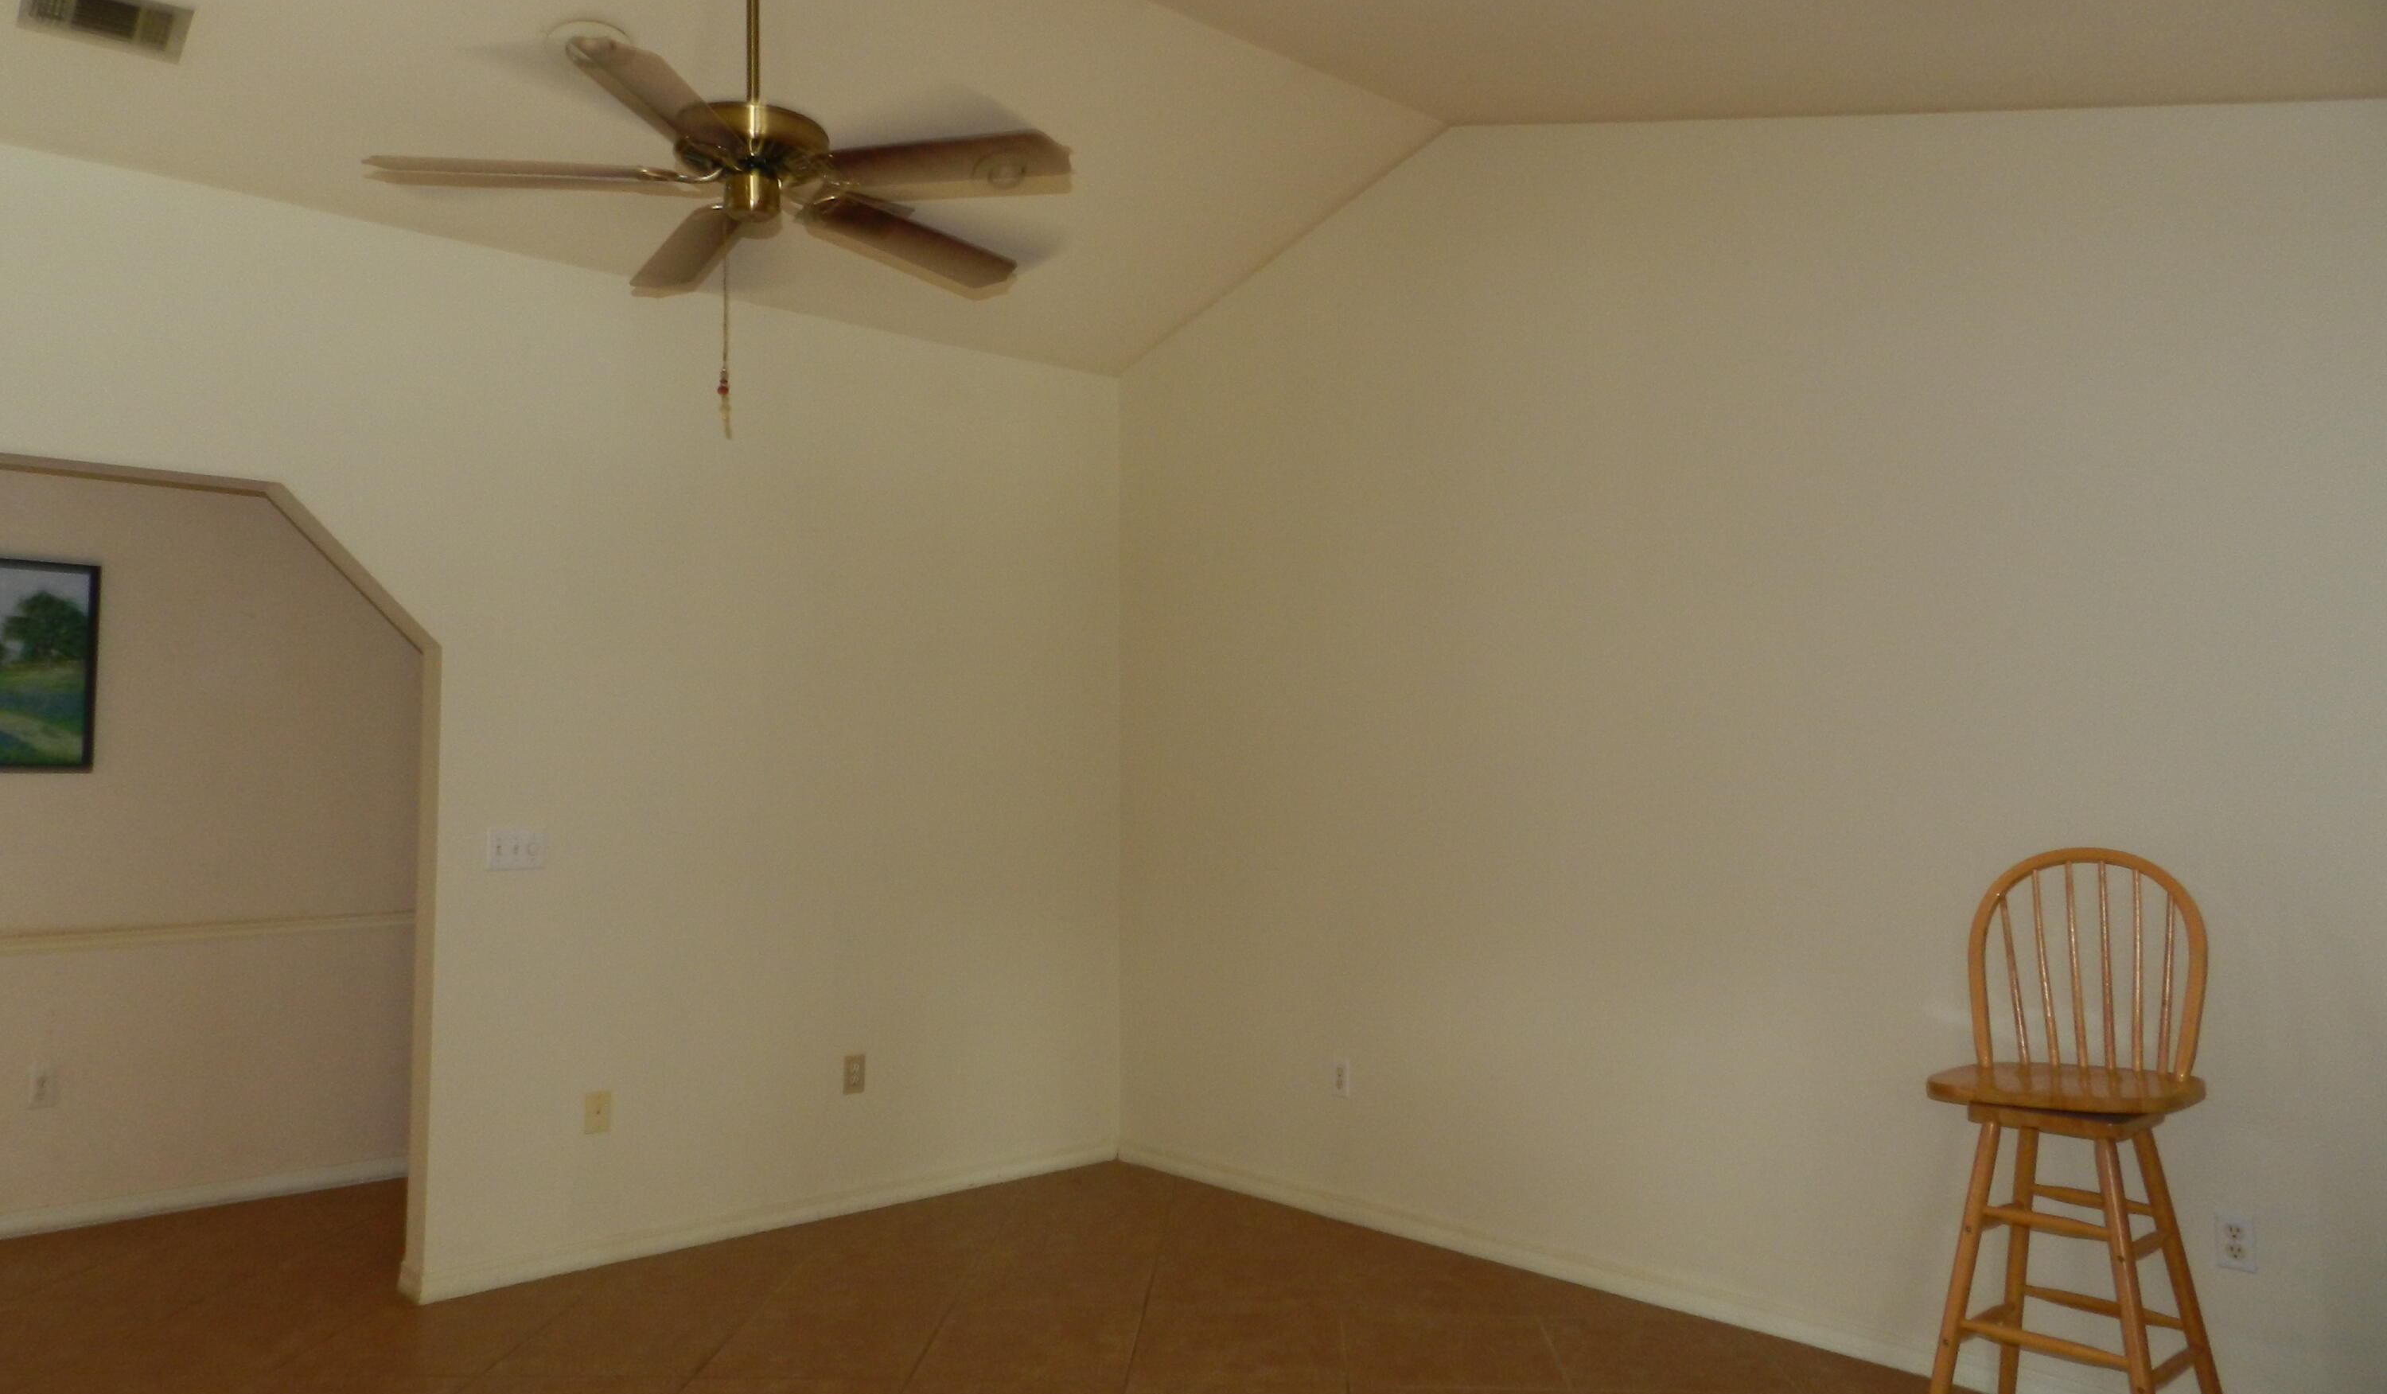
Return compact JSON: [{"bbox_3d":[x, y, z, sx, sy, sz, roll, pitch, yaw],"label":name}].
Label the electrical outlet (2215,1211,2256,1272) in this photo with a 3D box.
[{"bbox_3d":[2.100,1.098,3.192,0.010,0.115,0.071,3,-4,-41],"label":"electrical outlet"}]

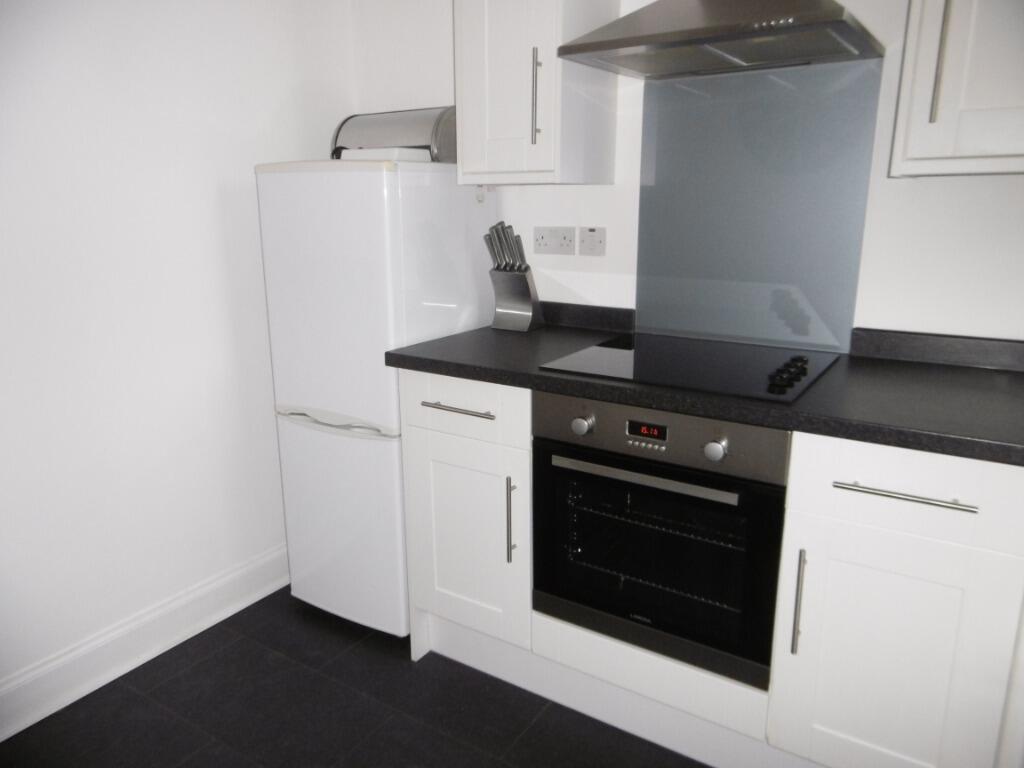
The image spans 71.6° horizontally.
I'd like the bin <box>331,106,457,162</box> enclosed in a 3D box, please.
[{"bbox_3d":[-0.352,-0.799,2.323,0.433,0.175,0.250,9,17,32],"label":"bin"}]

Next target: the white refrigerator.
[{"bbox_3d":[-0.399,0.016,2.368,0.548,1.430,0.535,9,17,32],"label":"white refrigerator"}]

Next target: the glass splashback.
[{"bbox_3d":[0.623,-0.467,1.912,0.599,0.728,0.008,9,17,32],"label":"glass splashback"}]

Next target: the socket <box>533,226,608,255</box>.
[{"bbox_3d":[0.178,-0.446,2.216,0.254,0.086,0.009,9,17,32],"label":"socket"}]

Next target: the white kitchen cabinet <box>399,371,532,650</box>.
[{"bbox_3d":[0.033,0.294,2.140,0.423,0.778,0.582,9,17,32],"label":"white kitchen cabinet"}]

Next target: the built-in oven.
[{"bbox_3d":[0.449,0.276,1.833,0.595,0.598,0.570,9,17,32],"label":"built-in oven"}]

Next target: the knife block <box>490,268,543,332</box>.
[{"bbox_3d":[0.017,-0.277,2.242,0.137,0.198,0.127,9,17,32],"label":"knife block"}]

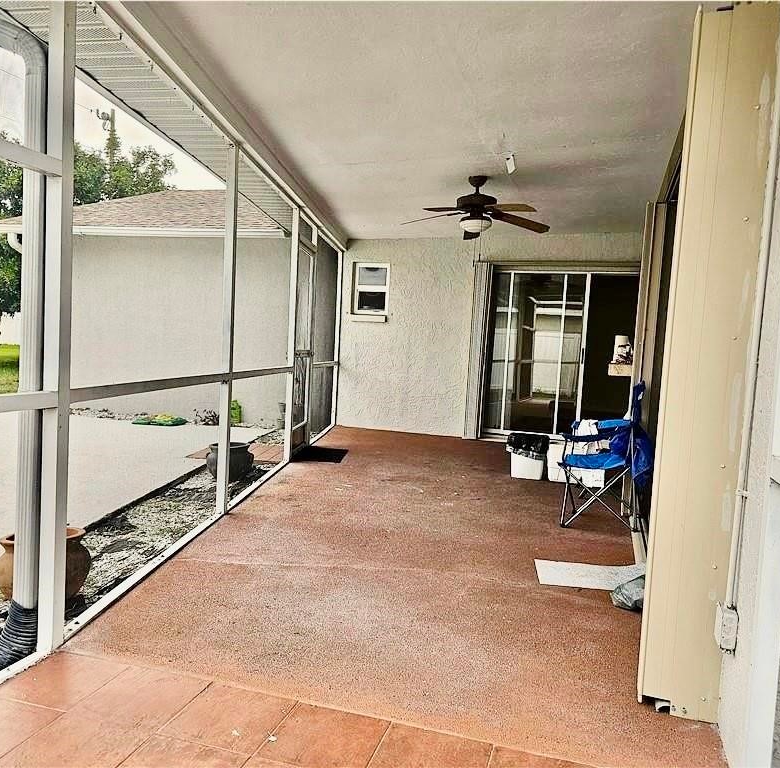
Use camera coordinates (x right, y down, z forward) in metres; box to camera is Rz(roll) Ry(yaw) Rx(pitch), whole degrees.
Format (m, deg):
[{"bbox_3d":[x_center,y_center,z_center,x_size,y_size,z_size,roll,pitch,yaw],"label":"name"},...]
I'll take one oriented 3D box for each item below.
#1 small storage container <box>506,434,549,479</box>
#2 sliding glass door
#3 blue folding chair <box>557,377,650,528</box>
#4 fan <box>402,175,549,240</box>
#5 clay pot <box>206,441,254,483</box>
[{"bbox_3d":[1.243,0.648,6.188,0.380,0.410,0.310,4,4,18],"label":"small storage container"},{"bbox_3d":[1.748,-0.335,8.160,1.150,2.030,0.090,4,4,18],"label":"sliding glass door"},{"bbox_3d":[1.483,0.469,4.660,0.610,1.000,0.730,4,4,18],"label":"blue folding chair"},{"bbox_3d":[0.680,-1.398,5.311,1.240,0.440,1.240,4,4,18],"label":"fan"},{"bbox_3d":[-1.364,0.668,5.848,0.405,0.290,0.405,3,4,0],"label":"clay pot"}]

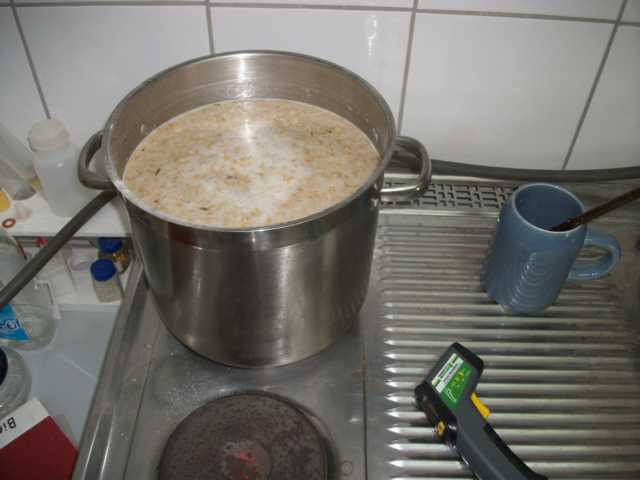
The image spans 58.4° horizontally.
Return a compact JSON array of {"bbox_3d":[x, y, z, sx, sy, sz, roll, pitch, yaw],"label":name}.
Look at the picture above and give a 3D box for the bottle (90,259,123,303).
[{"bbox_3d":[-0.238,0.045,0.635,0.030,0.046,0.030,1,47,-1],"label":"bottle"}]

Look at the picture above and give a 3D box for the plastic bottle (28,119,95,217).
[{"bbox_3d":[-0.285,-0.080,0.629,0.051,0.099,0.051,1,47,-1],"label":"plastic bottle"}]

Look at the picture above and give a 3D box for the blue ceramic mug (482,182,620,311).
[{"bbox_3d":[0.254,0.012,0.614,0.130,0.120,0.084,6,47,4],"label":"blue ceramic mug"}]

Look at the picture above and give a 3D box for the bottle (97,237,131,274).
[{"bbox_3d":[-0.240,0.014,0.662,0.031,0.048,0.031,1,47,-1],"label":"bottle"}]

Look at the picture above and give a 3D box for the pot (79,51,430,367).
[{"bbox_3d":[-0.062,-0.033,0.590,0.311,0.207,0.260,1,47,-1],"label":"pot"}]

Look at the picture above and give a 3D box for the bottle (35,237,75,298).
[{"bbox_3d":[-0.296,0.034,0.633,0.035,0.061,0.035,1,47,-1],"label":"bottle"}]

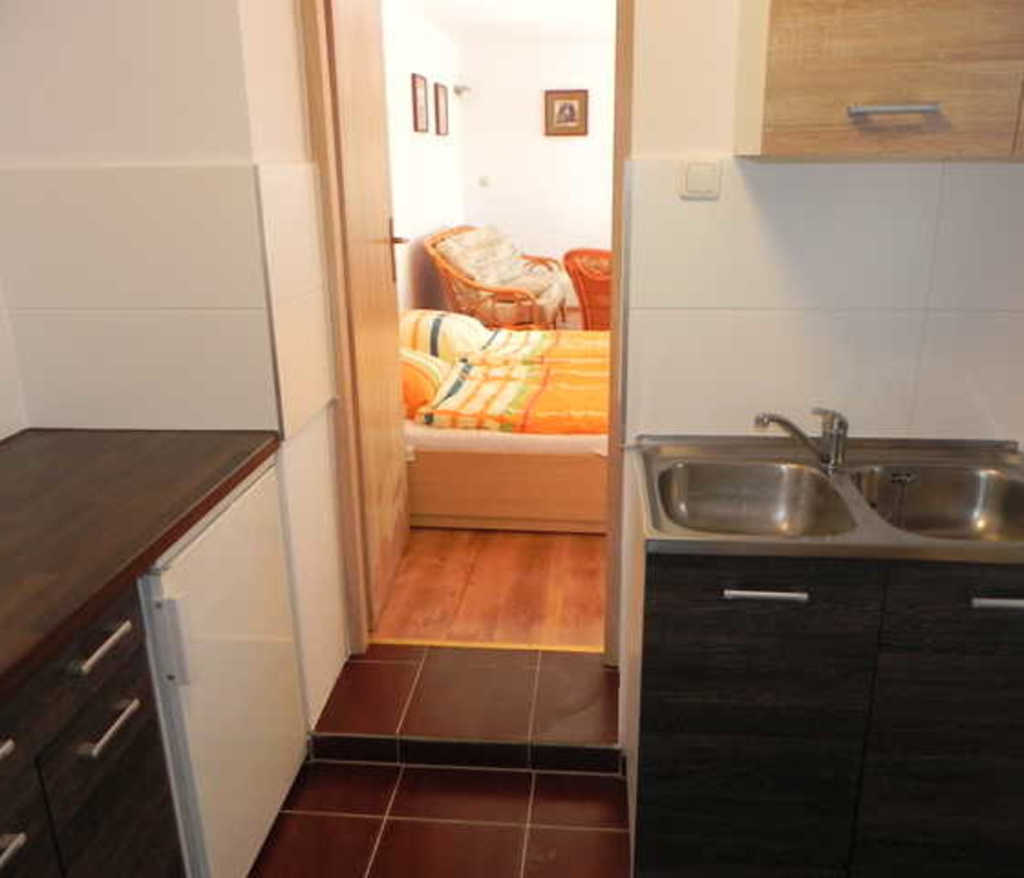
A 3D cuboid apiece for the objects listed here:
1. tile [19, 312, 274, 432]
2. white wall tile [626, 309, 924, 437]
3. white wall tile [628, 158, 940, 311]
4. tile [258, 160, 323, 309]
[{"bbox_3d":[-0.829,-0.147,1.988,0.605,0.297,0.010,1,17,5],"label":"tile"},{"bbox_3d":[0.543,-0.124,1.861,0.600,0.295,0.010,1,17,5],"label":"white wall tile"},{"bbox_3d":[0.539,-0.410,1.775,0.600,0.298,0.010,1,17,5],"label":"white wall tile"},{"bbox_3d":[-0.512,-0.485,2.065,0.010,0.298,0.405,1,17,5],"label":"tile"}]

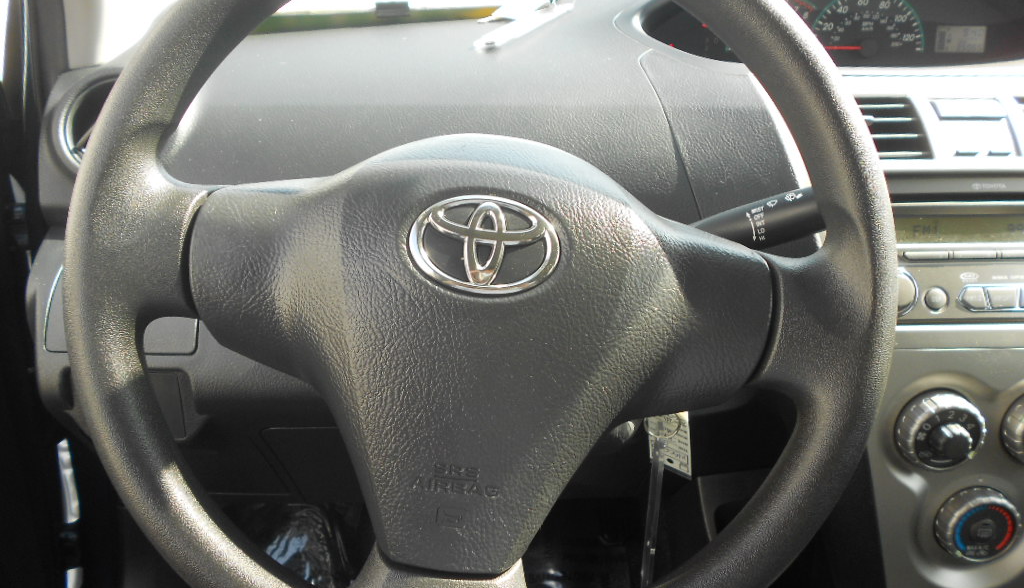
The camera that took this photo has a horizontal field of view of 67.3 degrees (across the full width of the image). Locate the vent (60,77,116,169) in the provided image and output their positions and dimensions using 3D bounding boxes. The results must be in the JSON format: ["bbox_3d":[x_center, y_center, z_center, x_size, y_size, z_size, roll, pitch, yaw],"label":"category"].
[{"bbox_3d":[-0.297,-0.124,0.590,0.086,0.086,0.032,-5,14,-11],"label":"vent"}]

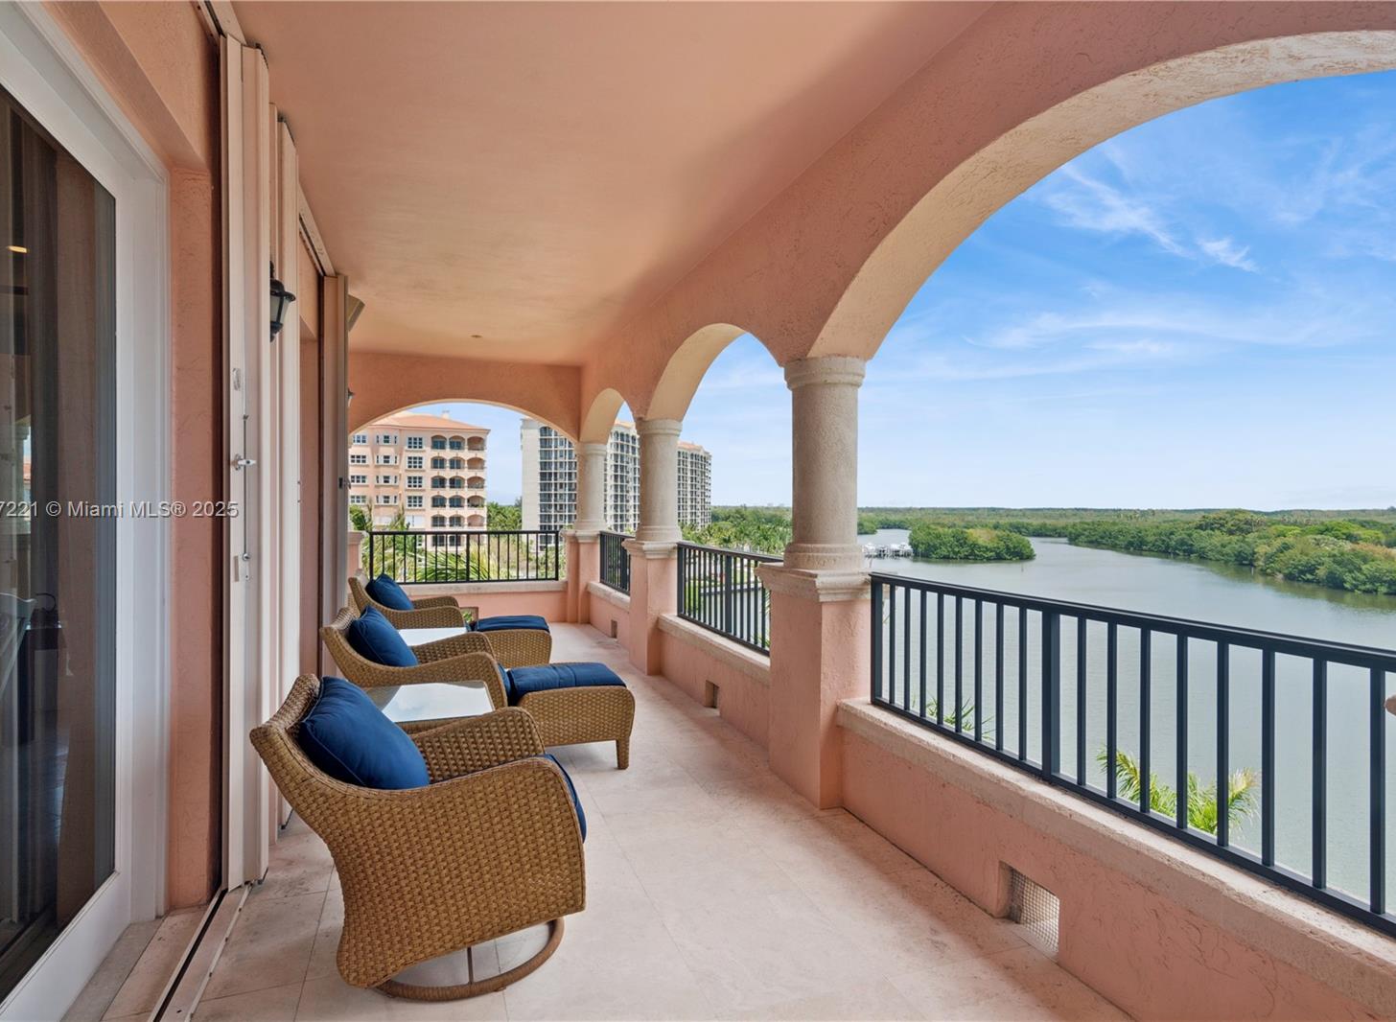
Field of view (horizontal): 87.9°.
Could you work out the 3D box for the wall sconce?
[{"bbox_3d":[-1.686,-0.825,2.830,0.233,0.322,0.219,0,0,-20],"label":"wall sconce"}]

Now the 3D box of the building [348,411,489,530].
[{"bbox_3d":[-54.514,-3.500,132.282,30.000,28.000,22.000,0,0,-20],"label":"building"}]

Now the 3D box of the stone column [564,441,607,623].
[{"bbox_3d":[-1.374,0.271,9.114,0.480,2.199,0.603,0,0,-20],"label":"stone column"}]

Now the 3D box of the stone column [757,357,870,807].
[{"bbox_3d":[0.633,0.315,3.648,0.466,2.110,0.658,0,0,-20],"label":"stone column"}]

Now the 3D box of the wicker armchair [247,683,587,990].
[{"bbox_3d":[-0.837,0.949,2.290,0.877,0.843,0.712,0,0,-20],"label":"wicker armchair"}]

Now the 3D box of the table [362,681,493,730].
[{"bbox_3d":[-1.220,1.096,3.165,0.610,0.548,0.589,0,0,-20],"label":"table"}]

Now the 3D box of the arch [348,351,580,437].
[{"bbox_3d":[-2.731,-1.315,8.597,2.617,0.932,0.384,0,0,-20],"label":"arch"}]

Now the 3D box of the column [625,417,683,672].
[{"bbox_3d":[-0.341,0.301,6.341,0.466,2.137,0.658,0,0,-20],"label":"column"}]

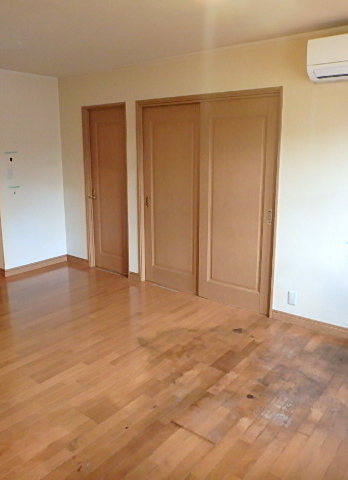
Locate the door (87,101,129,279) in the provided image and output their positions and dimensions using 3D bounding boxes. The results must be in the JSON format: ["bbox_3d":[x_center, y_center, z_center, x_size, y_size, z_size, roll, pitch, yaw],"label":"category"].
[{"bbox_3d":[-0.769,-0.576,4.802,0.690,2.000,0.045,10,16,37],"label":"door"}]

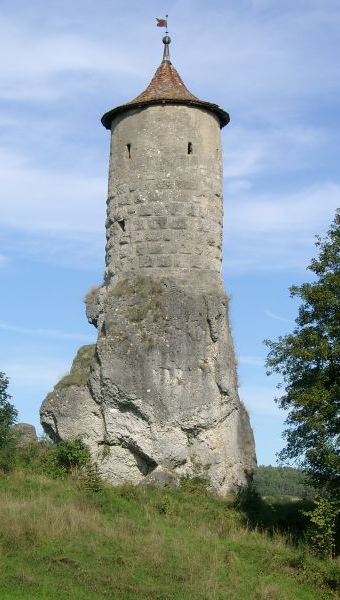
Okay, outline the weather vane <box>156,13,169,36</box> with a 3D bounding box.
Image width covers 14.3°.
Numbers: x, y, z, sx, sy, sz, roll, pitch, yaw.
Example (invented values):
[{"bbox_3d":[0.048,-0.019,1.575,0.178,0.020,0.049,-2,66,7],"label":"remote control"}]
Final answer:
[{"bbox_3d":[-0.326,-11.964,58.752,0.627,0.933,0.130,3,-9,-14],"label":"weather vane"}]

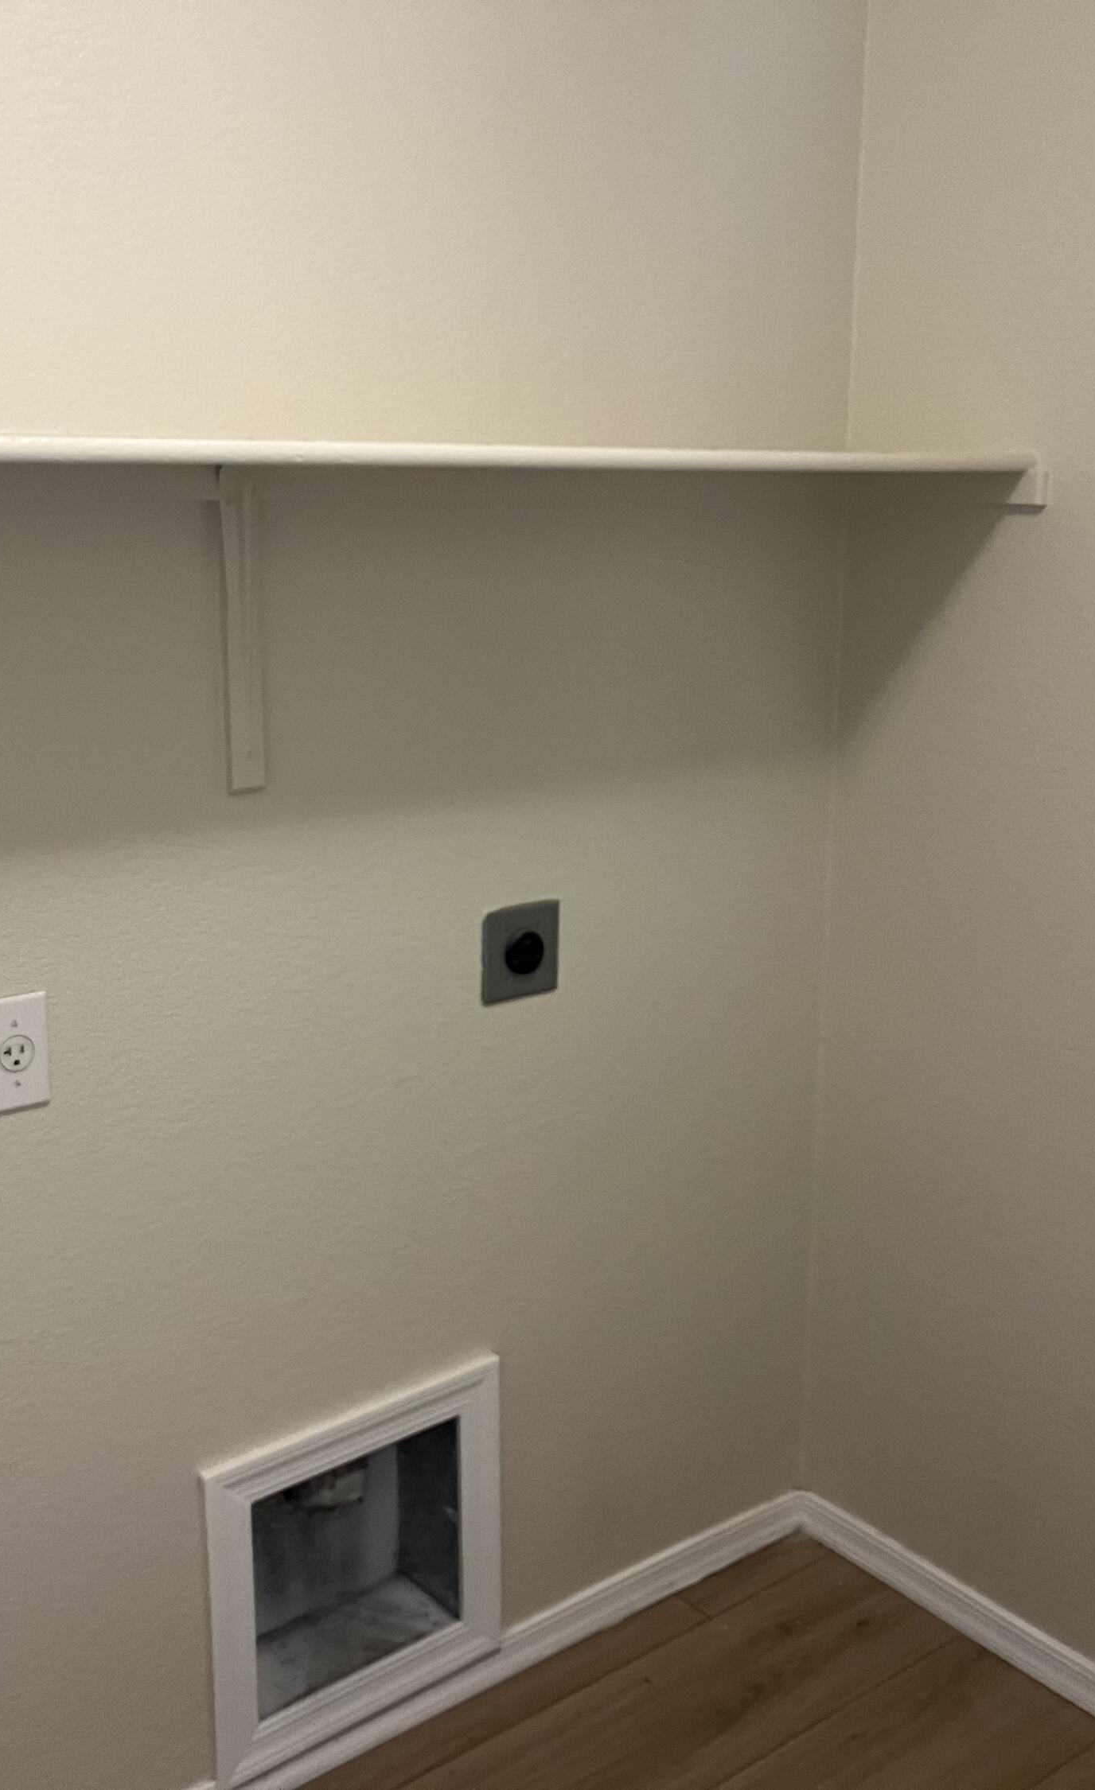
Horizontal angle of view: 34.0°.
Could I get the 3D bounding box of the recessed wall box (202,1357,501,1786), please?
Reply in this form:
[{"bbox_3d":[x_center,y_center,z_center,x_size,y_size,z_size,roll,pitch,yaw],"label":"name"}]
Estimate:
[{"bbox_3d":[-0.271,0.811,2.247,0.417,0.422,0.150,-10,17,-38],"label":"recessed wall box"}]

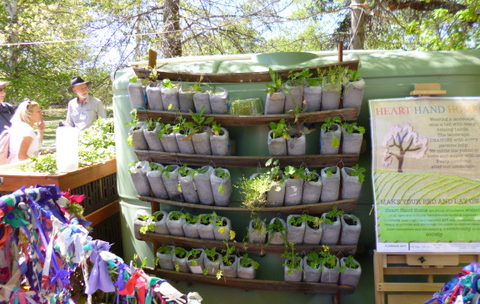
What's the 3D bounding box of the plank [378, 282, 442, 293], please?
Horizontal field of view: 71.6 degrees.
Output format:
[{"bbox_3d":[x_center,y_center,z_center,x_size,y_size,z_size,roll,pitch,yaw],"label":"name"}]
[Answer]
[{"bbox_3d":[0.988,0.712,1.765,0.504,0.043,0.022,-2,4,5],"label":"plank"}]

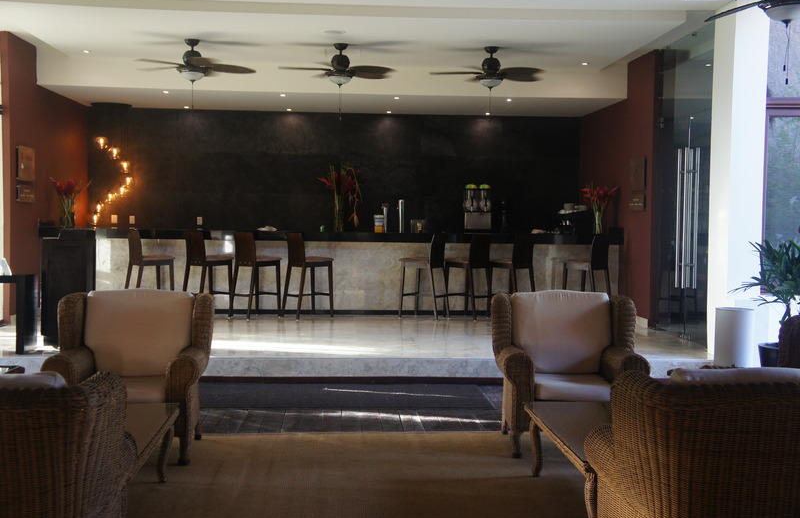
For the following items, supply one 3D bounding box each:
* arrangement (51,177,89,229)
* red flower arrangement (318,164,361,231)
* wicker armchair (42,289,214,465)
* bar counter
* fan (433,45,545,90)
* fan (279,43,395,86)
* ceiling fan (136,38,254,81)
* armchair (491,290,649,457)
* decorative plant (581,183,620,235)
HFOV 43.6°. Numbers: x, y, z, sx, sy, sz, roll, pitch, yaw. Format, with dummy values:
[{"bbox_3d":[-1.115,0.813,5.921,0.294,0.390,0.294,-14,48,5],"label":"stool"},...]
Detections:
[{"bbox_3d":[-4.234,-0.717,12.840,0.511,0.650,0.450,1,3,-3],"label":"arrangement"},{"bbox_3d":[-0.785,-0.785,13.043,0.550,0.870,0.450,1,3,-3],"label":"red flower arrangement"},{"bbox_3d":[-1.602,0.693,6.116,0.920,0.970,0.820,1,3,0],"label":"wicker armchair"},{"bbox_3d":[-0.837,0.177,13.129,7.426,1.061,0.750,1,3,-3],"label":"bar counter"},{"bbox_3d":[1.001,-2.098,10.993,1.360,0.464,1.360,1,3,-3],"label":"fan"},{"bbox_3d":[-0.649,-2.118,10.894,1.360,0.449,1.360,1,3,-3],"label":"fan"},{"bbox_3d":[-2.232,-2.145,10.799,1.360,0.450,1.360,1,3,-3],"label":"ceiling fan"},{"bbox_3d":[1.048,0.718,6.421,0.920,0.970,0.820,1,3,-3],"label":"armchair"},{"bbox_3d":[2.653,-0.634,13.254,0.498,0.650,0.450,1,3,-3],"label":"decorative plant"}]

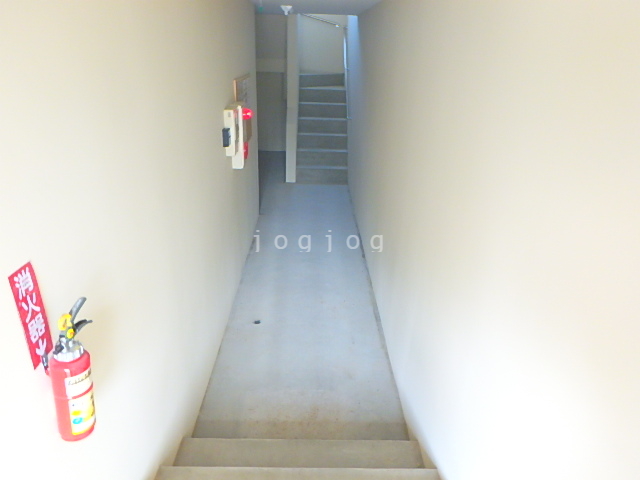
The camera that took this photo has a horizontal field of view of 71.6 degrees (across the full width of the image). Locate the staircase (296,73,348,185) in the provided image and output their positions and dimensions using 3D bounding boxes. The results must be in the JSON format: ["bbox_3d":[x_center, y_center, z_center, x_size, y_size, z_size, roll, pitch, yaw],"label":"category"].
[{"bbox_3d":[0.046,-1.926,7.497,0.820,1.480,1.950,2,24,-2],"label":"staircase"}]

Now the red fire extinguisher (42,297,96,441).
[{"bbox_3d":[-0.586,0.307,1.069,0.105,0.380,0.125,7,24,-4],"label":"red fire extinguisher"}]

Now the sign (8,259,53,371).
[{"bbox_3d":[-0.646,0.173,1.004,0.008,0.240,0.079,2,24,-2],"label":"sign"}]

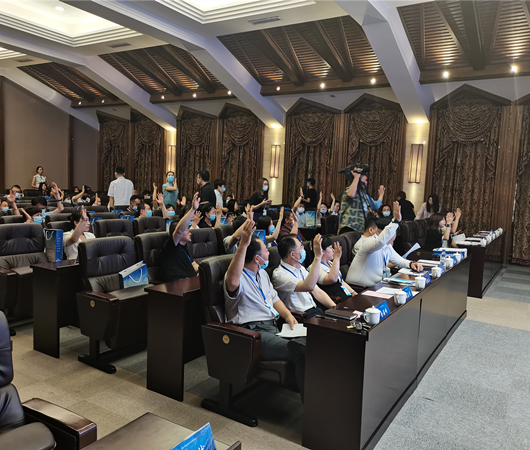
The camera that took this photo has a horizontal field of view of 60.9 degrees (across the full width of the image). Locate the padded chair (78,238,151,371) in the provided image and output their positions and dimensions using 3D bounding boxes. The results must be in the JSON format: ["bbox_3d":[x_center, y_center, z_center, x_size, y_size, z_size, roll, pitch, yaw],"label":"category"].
[{"bbox_3d":[-1.186,0.638,3.926,0.580,1.015,0.650,6,6,32],"label":"padded chair"}]

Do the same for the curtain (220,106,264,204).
[{"bbox_3d":[-0.829,-1.736,14.501,1.468,3.993,0.220,5,5,31],"label":"curtain"}]

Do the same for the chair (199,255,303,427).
[{"bbox_3d":[-0.012,0.756,3.190,0.680,1.025,0.650,6,6,32],"label":"chair"}]

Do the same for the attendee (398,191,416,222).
[{"bbox_3d":[3.253,0.032,10.436,0.500,1.620,0.400,1,5,-21],"label":"attendee"}]

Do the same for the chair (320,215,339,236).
[{"bbox_3d":[1.318,0.339,7.826,0.650,1.050,0.600,6,7,33],"label":"chair"}]

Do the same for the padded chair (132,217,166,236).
[{"bbox_3d":[-1.376,0.432,6.047,0.600,1.015,0.650,6,6,32],"label":"padded chair"}]

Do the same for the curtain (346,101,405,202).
[{"bbox_3d":[2.596,-1.201,10.842,1.350,3.450,0.250,6,7,33],"label":"curtain"}]

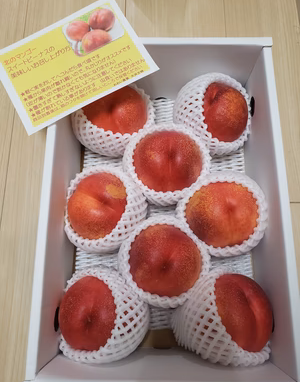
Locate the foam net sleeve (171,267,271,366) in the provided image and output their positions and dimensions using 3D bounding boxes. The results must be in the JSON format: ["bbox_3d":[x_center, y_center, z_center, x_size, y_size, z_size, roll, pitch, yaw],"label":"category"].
[{"bbox_3d":[0.071,0.124,0.297,0.089,0.091,0.091,-28,61,36],"label":"foam net sleeve"}]

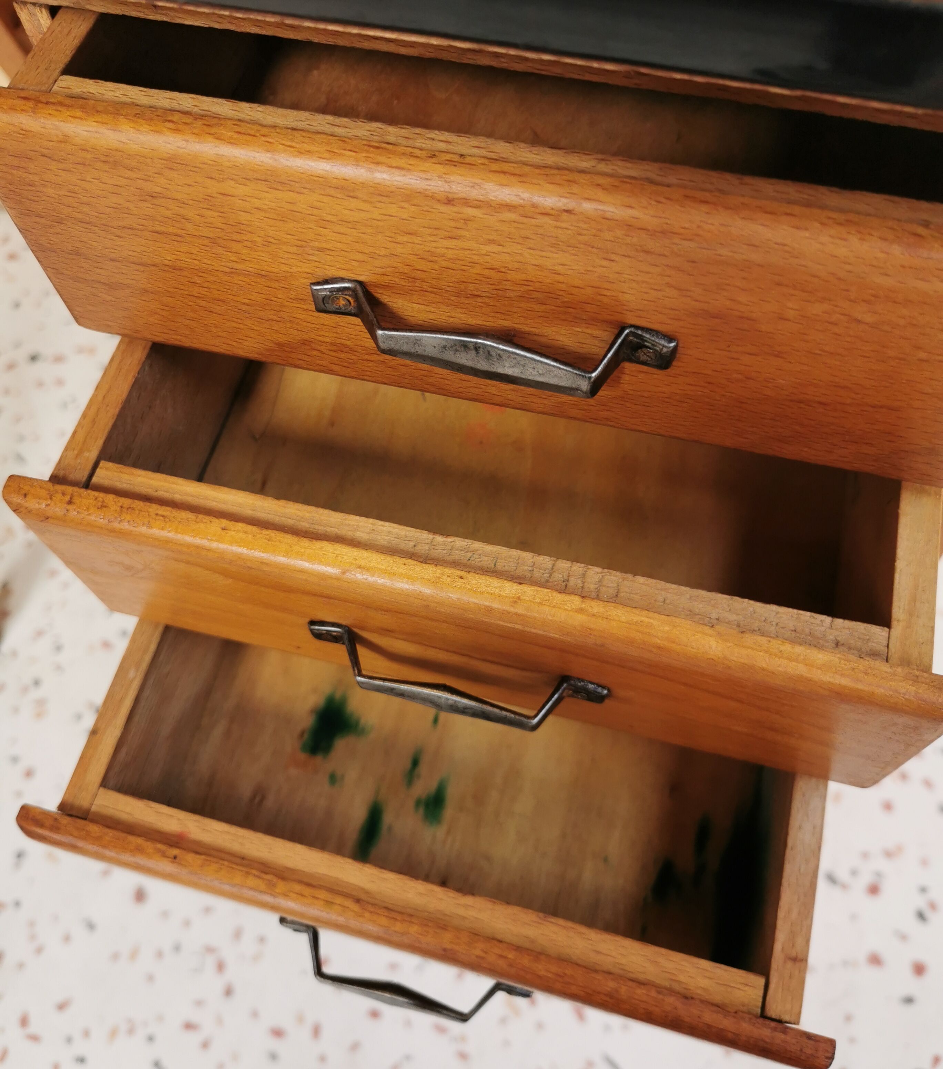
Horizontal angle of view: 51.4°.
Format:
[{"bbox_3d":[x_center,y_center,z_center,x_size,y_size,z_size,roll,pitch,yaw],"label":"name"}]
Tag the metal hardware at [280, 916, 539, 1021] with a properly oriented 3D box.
[{"bbox_3d":[-0.033,0.208,0.461,0.127,0.021,0.021,12,65,9],"label":"metal hardware"}]

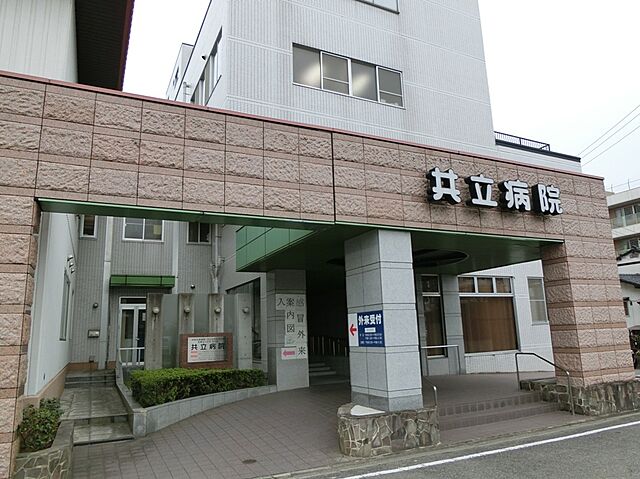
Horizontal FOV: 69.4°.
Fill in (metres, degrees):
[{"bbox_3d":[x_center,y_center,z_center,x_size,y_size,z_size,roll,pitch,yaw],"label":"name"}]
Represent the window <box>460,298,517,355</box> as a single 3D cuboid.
[{"bbox_3d":[5.664,2.816,15.390,2.374,1.826,0.120,4,-13,-25],"label":"window"}]

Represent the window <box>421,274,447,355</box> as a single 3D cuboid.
[{"bbox_3d":[3.541,2.369,14.376,0.746,2.514,0.120,4,-13,-25],"label":"window"}]

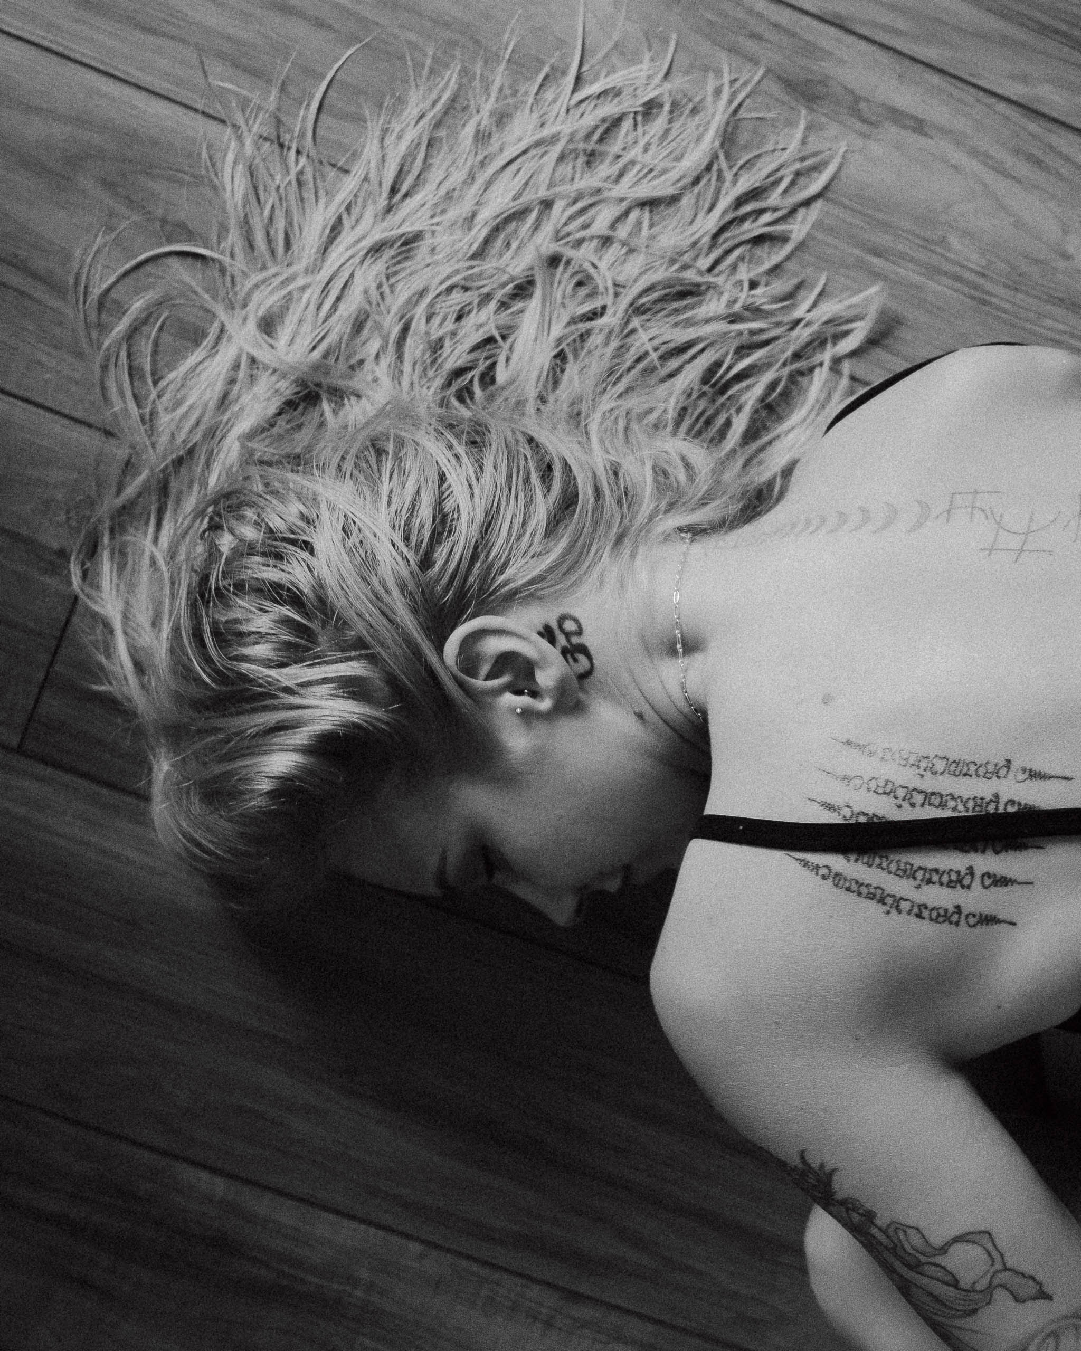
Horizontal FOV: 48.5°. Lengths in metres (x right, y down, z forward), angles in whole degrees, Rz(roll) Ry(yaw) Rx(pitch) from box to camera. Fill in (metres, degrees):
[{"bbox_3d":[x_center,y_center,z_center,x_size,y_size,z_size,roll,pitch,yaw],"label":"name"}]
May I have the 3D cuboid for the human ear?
[{"bbox_3d":[-0.011,-0.003,0.530,0.064,0.025,0.037,22,94,2],"label":"human ear"}]

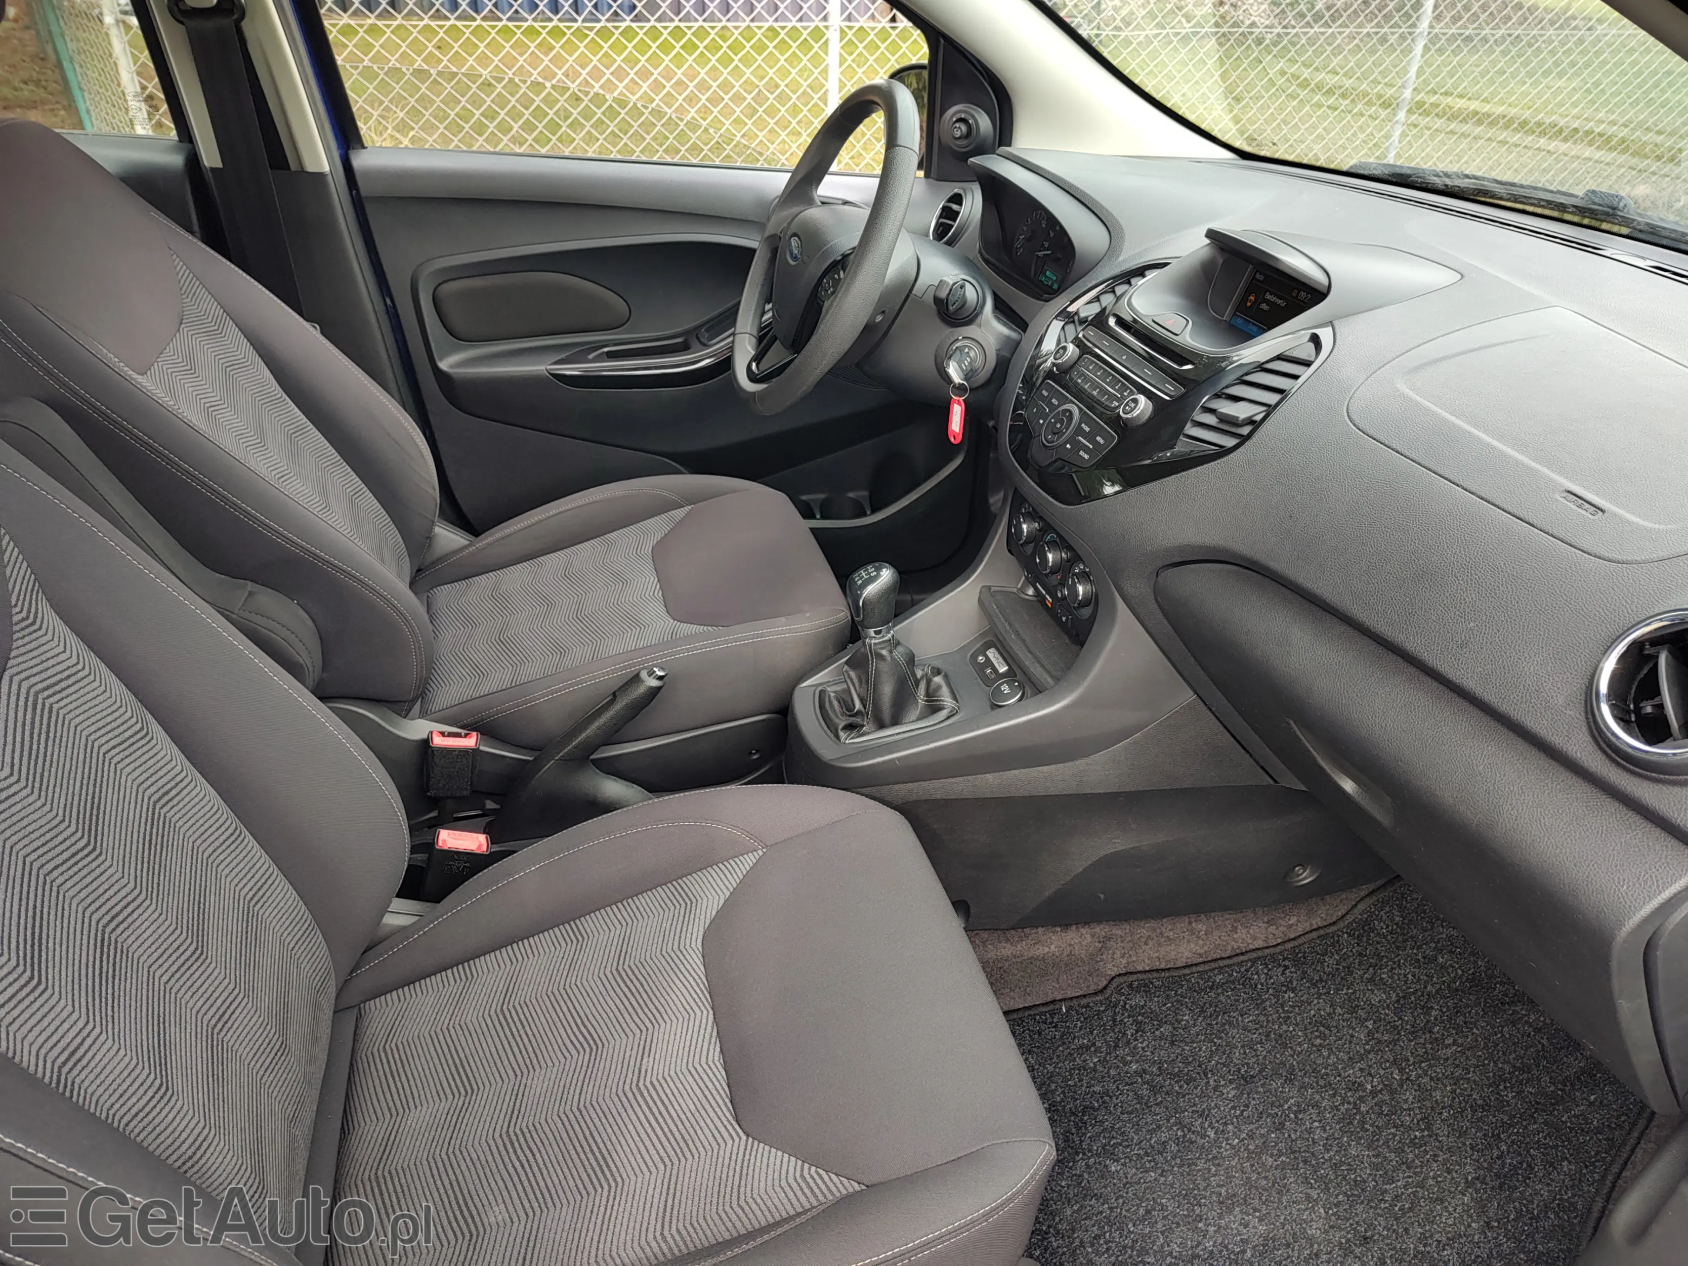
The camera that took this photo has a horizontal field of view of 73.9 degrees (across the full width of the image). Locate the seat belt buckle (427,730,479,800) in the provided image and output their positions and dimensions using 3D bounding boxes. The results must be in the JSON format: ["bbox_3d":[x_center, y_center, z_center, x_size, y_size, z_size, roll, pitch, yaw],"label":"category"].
[{"bbox_3d":[-0.390,0.133,1.119,0.047,0.063,0.027,3,30,-20],"label":"seat belt buckle"}]

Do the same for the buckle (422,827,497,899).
[{"bbox_3d":[-0.351,0.216,1.017,0.046,0.068,0.026,11,27,-21],"label":"buckle"}]

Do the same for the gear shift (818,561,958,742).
[{"bbox_3d":[0.036,0.003,1.103,0.130,0.168,0.098,-15,36,-10],"label":"gear shift"}]

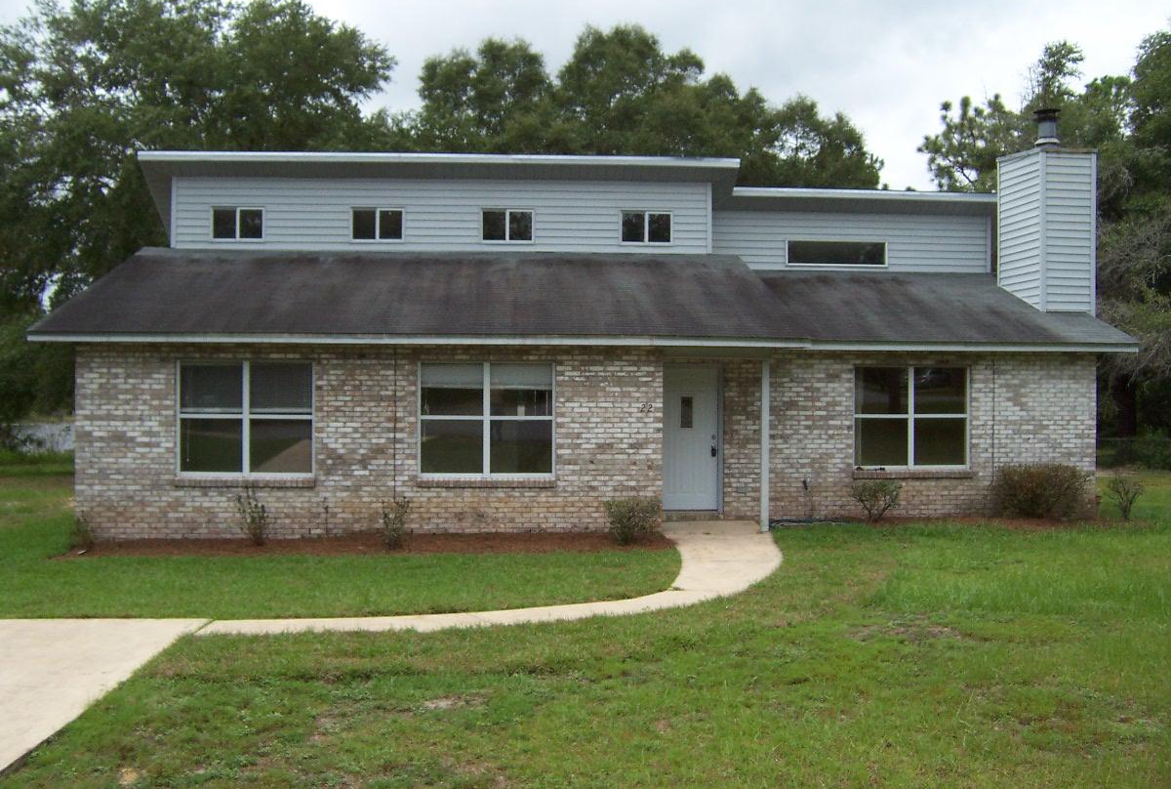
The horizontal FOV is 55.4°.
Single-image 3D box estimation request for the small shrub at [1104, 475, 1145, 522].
[{"bbox_3d":[7.848,1.484,16.250,0.570,0.680,0.550,0,-1,0],"label":"small shrub"}]

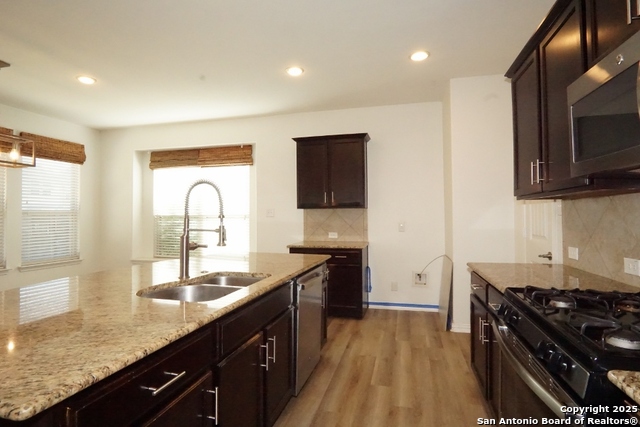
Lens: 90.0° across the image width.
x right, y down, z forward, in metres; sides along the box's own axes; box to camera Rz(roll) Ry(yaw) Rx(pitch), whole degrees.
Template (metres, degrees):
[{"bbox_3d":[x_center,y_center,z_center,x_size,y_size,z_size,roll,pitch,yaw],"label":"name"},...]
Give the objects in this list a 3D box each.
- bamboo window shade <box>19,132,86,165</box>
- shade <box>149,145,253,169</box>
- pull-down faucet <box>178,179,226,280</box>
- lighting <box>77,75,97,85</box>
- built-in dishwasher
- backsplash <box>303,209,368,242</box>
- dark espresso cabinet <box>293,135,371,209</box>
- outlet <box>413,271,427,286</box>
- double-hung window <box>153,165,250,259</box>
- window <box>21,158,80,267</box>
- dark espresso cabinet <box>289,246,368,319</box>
[{"bbox_3d":[-4.027,-0.956,4.865,0.088,0.333,0.892,0,-1,15],"label":"bamboo window shade"},{"bbox_3d":[-1.985,-0.903,5.271,1.931,0.309,0.088,0,-1,15],"label":"shade"},{"bbox_3d":[-0.699,0.093,1.878,0.274,0.578,0.108,-1,-1,23],"label":"pull-down faucet"},{"bbox_3d":[-2.568,-1.468,3.521,0.186,0.029,0.186,0,-1,15],"label":"lighting"},{"bbox_3d":[-0.345,0.819,2.481,0.598,0.818,0.617,0,-1,15],"label":"built-in dishwasher"},{"bbox_3d":[0.217,0.168,4.484,0.921,0.463,0.015,0,-1,15],"label":"backsplash"},{"bbox_3d":[0.165,-0.533,4.334,1.000,0.956,0.343,0,-1,15],"label":"dark espresso cabinet"},{"bbox_3d":[1.313,0.865,4.188,0.191,0.201,0.034,0,-1,15],"label":"outlet"},{"bbox_3d":[-2.004,-0.052,5.340,1.862,1.627,0.088,0,-1,15],"label":"double-hung window"},{"bbox_3d":[-4.110,-0.073,4.941,0.088,1.666,0.833,0,-1,15],"label":"window"},{"bbox_3d":[0.147,0.857,4.195,0.916,0.877,0.598,0,-1,15],"label":"dark espresso cabinet"}]

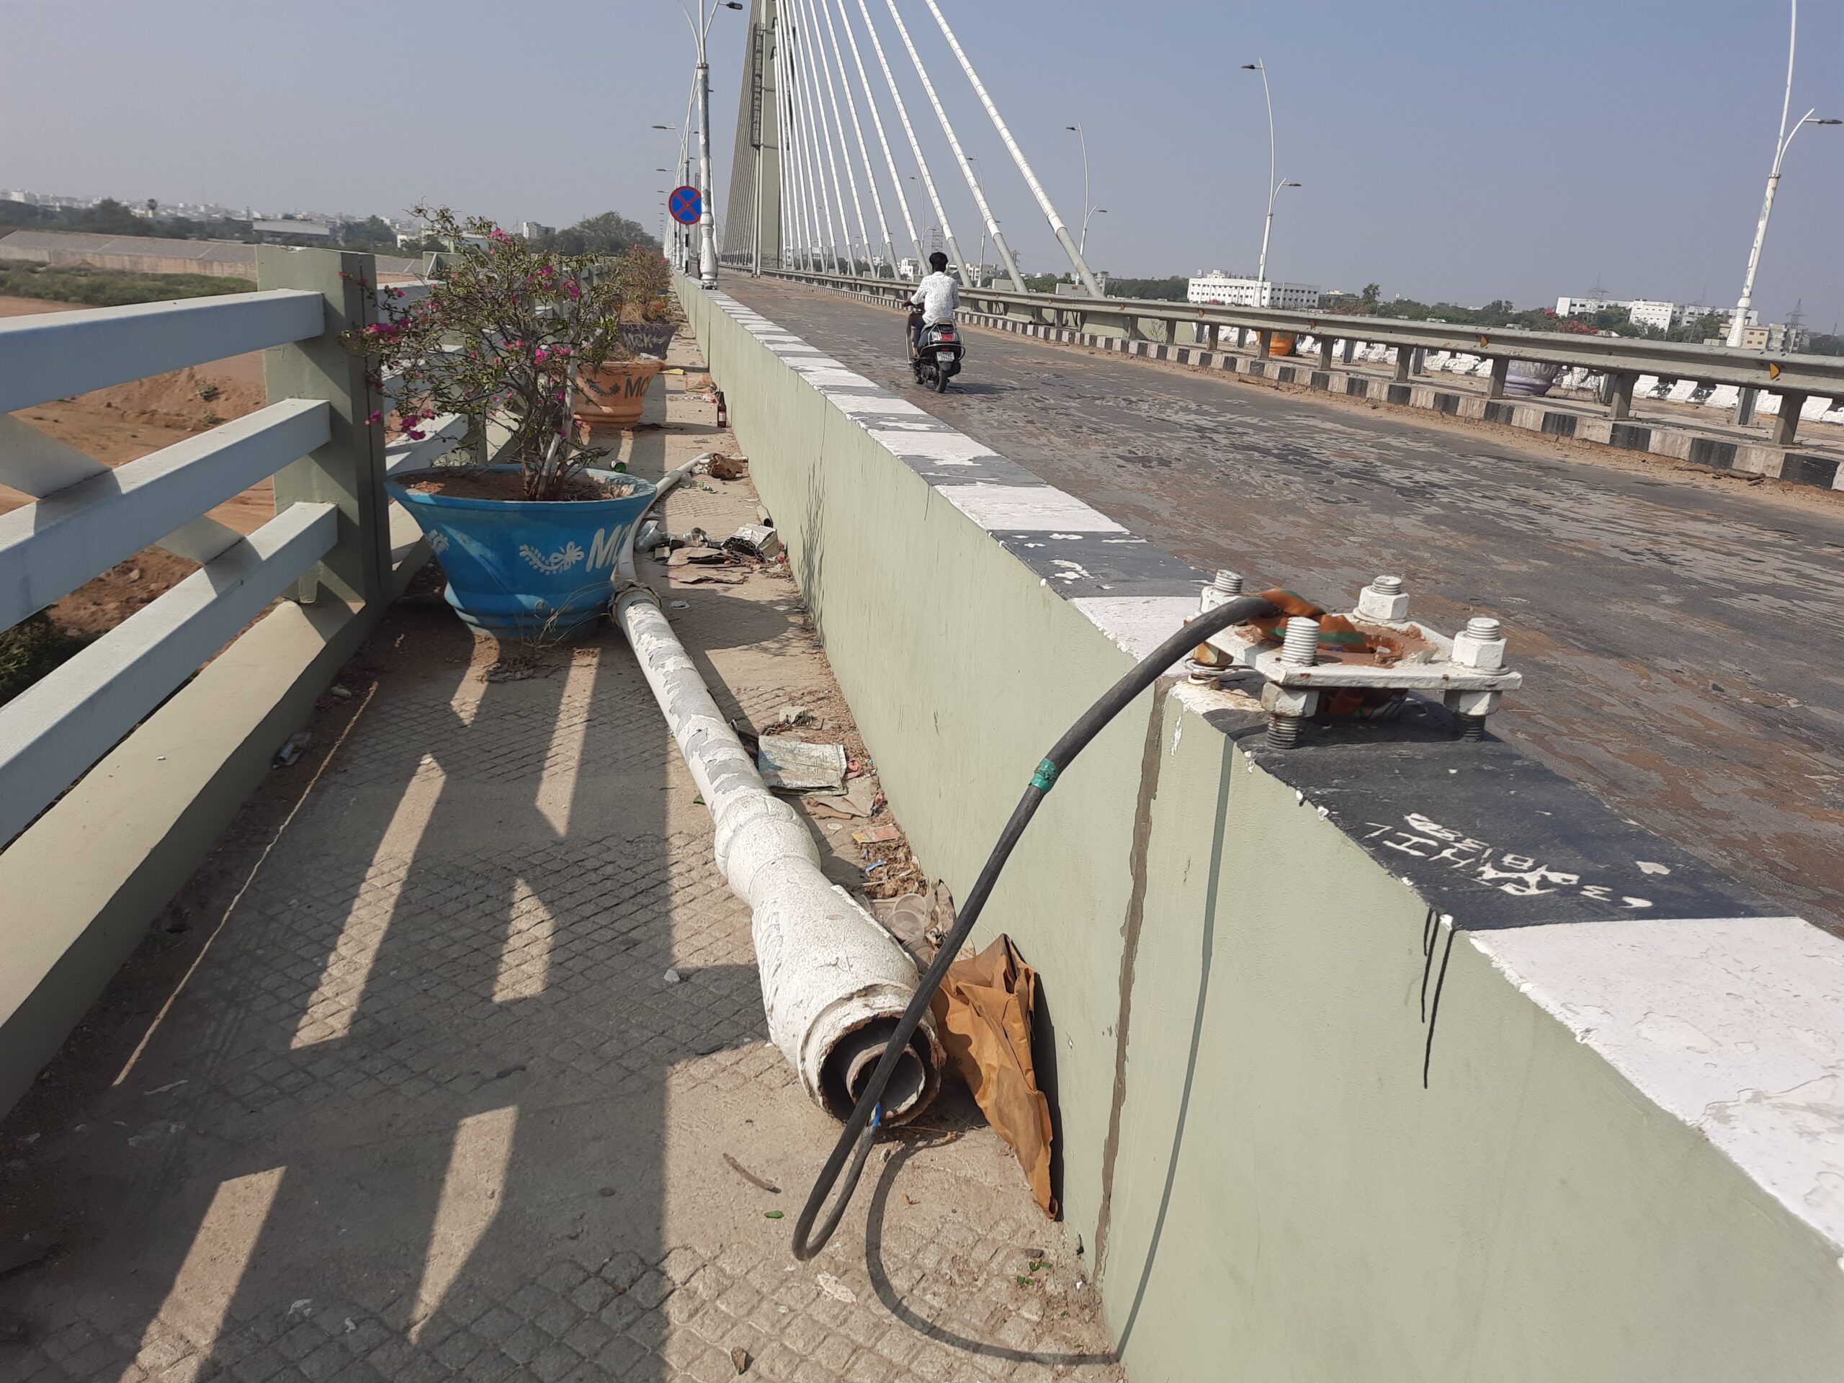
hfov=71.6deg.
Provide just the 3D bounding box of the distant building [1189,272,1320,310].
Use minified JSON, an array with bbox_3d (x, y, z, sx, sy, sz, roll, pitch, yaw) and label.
[{"bbox_3d":[136.352,-164.746,525.000,29.000,15.000,46.000,-7,21,-31],"label":"distant building"}]

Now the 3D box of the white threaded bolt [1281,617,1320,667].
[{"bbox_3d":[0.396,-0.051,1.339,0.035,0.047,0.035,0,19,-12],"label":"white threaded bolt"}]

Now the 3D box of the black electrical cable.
[{"bbox_3d":[0.088,0.319,1.699,0.489,1.037,0.587,0,19,-12],"label":"black electrical cable"}]

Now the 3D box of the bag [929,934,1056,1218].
[{"bbox_3d":[0.113,0.575,2.087,0.147,0.352,0.391,0,19,-12],"label":"bag"}]

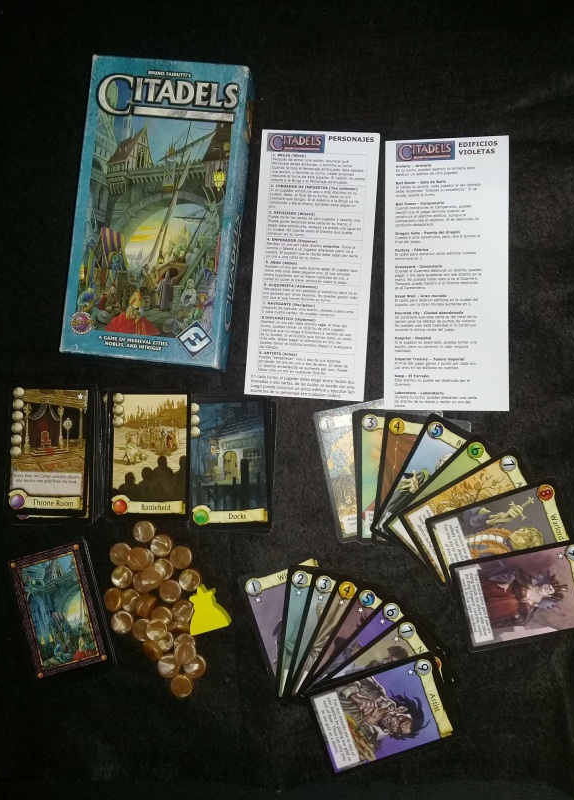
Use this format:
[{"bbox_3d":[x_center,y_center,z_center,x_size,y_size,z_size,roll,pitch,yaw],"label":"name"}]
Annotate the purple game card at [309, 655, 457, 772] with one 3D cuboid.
[{"bbox_3d":[0.065,0.208,0.475,0.090,0.001,0.059,-20,86,3],"label":"purple game card"}]

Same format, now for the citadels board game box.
[{"bbox_3d":[-0.086,-0.126,0.493,0.106,0.036,0.201,6,89,4],"label":"citadels board game box"}]

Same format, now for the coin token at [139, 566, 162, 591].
[{"bbox_3d":[-0.093,0.122,0.495,0.015,0.005,0.015,0,88,3],"label":"coin token"}]

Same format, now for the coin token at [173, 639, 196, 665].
[{"bbox_3d":[-0.068,0.170,0.481,0.015,0.006,0.015,0,95,4],"label":"coin token"}]

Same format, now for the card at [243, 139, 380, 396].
[{"bbox_3d":[0.018,-0.095,0.503,0.084,0.001,0.188,4,88,3],"label":"card"}]

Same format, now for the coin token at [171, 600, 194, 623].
[{"bbox_3d":[-0.072,0.146,0.496,0.015,0.005,0.015,0,88,3],"label":"coin token"}]

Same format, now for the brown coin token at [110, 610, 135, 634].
[{"bbox_3d":[-0.115,0.156,0.502,0.015,0.005,0.015,0,86,7],"label":"brown coin token"}]

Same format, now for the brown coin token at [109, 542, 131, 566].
[{"bbox_3d":[-0.117,0.108,0.503,0.015,0.005,0.015,0,88,3],"label":"brown coin token"}]

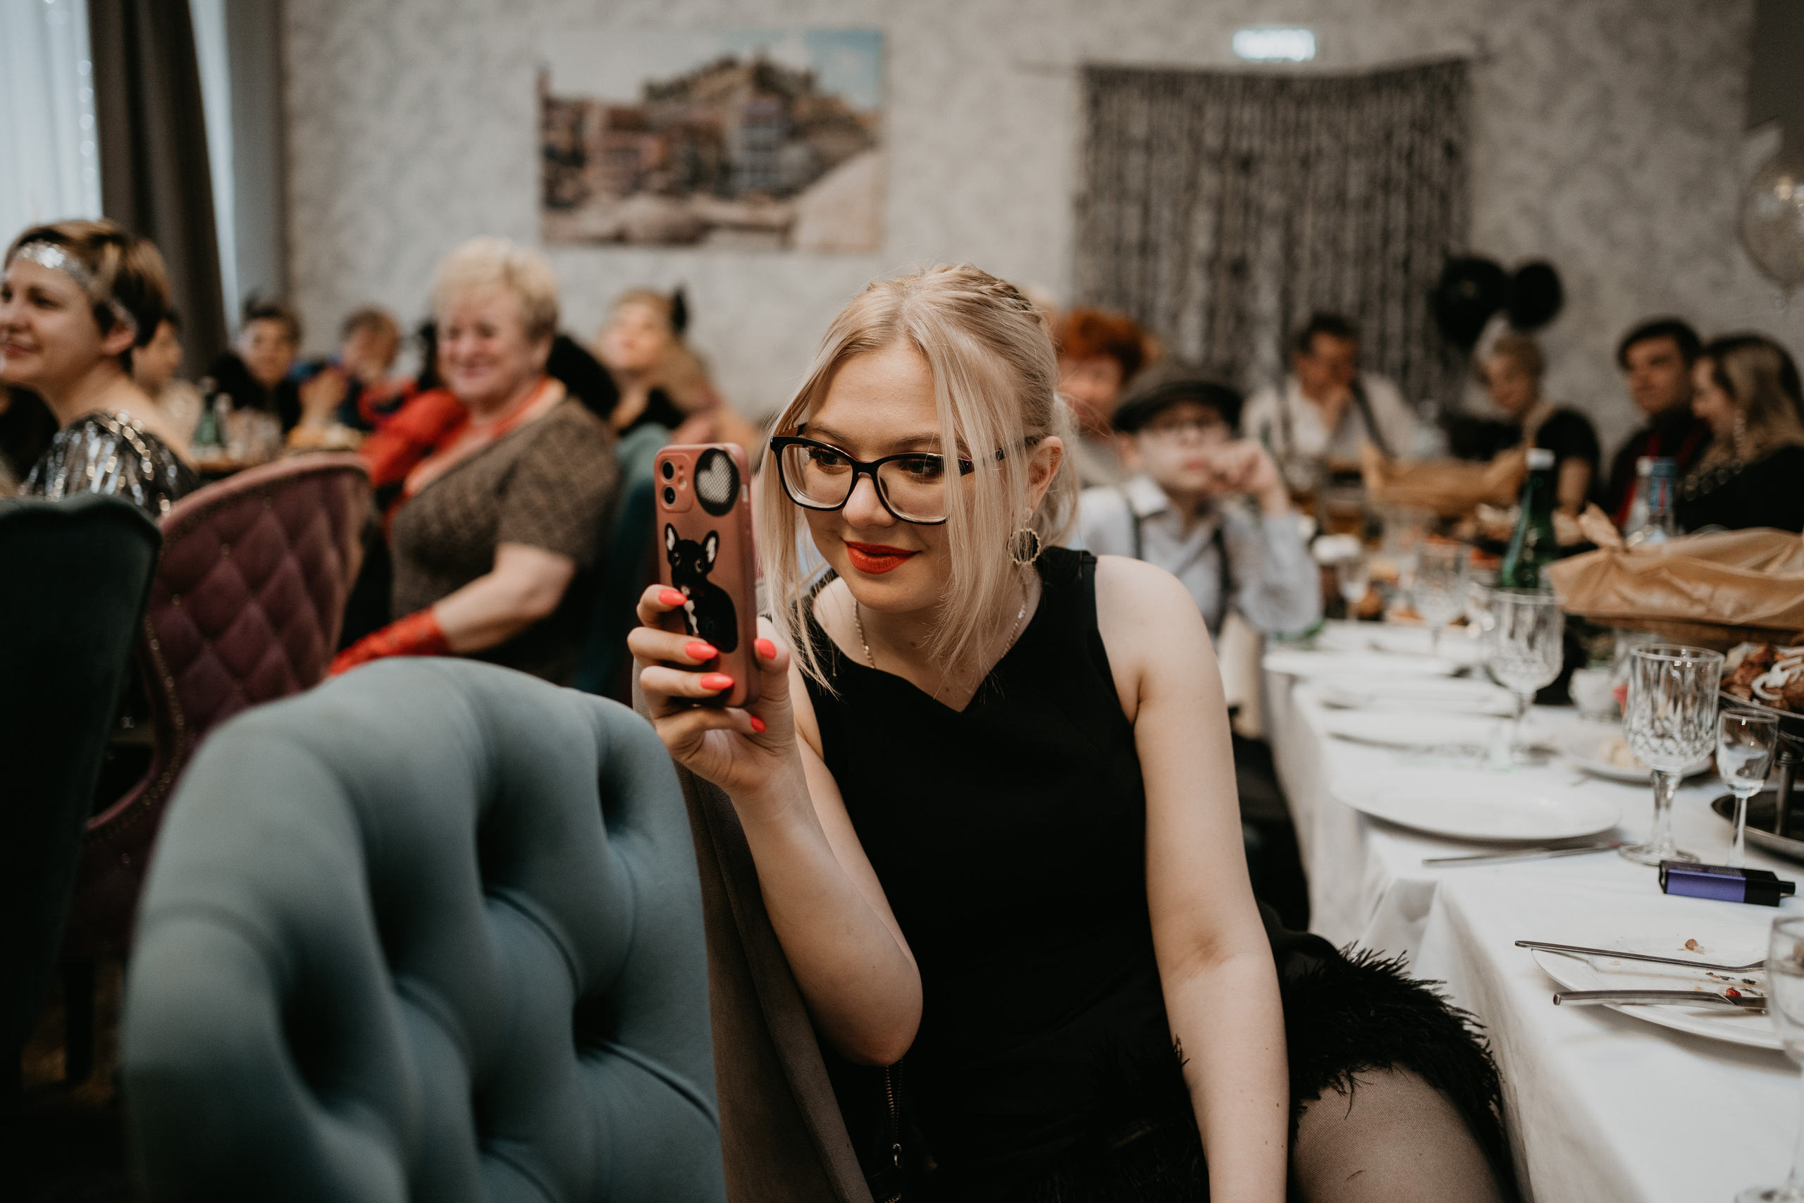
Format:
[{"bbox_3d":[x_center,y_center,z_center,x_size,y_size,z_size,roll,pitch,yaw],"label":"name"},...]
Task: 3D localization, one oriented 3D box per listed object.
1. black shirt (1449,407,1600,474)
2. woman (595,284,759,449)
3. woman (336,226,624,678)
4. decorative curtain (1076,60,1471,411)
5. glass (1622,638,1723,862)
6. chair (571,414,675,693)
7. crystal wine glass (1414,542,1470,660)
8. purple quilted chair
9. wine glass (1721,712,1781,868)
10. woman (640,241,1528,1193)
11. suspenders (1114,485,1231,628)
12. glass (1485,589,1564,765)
[{"bbox_3d":[1.650,-0.280,4.660,0.430,0.500,0.280,6,10,30],"label":"black shirt"},{"bbox_3d":[-0.617,-0.158,4.629,0.500,1.280,0.650,8,11,36],"label":"woman"},{"bbox_3d":[-0.753,0.112,2.728,0.700,1.300,0.520,-4,10,-30],"label":"woman"},{"bbox_3d":[1.233,-0.777,5.946,1.320,2.000,0.100,2,9,8],"label":"decorative curtain"},{"bbox_3d":[0.660,0.133,1.511,0.083,0.178,0.083,1,8,0],"label":"glass"},{"bbox_3d":[-0.665,0.227,2.917,0.620,1.020,0.560,0,8,-6],"label":"chair"},{"bbox_3d":[0.788,-0.019,2.558,0.083,0.176,0.083,1,8,0],"label":"crystal wine glass"},{"bbox_3d":[-1.107,0.290,2.493,0.620,1.000,0.560,4,9,16],"label":"purple quilted chair"},{"bbox_3d":[0.714,0.161,1.490,0.053,0.131,0.053,1,8,0],"label":"wine glass"},{"bbox_3d":[0.091,0.386,1.250,0.550,1.230,0.600,0,8,-6],"label":"woman"},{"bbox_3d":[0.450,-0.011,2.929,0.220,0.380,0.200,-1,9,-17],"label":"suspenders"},{"bbox_3d":[0.663,0.080,1.866,0.083,0.178,0.083,1,8,0],"label":"glass"}]

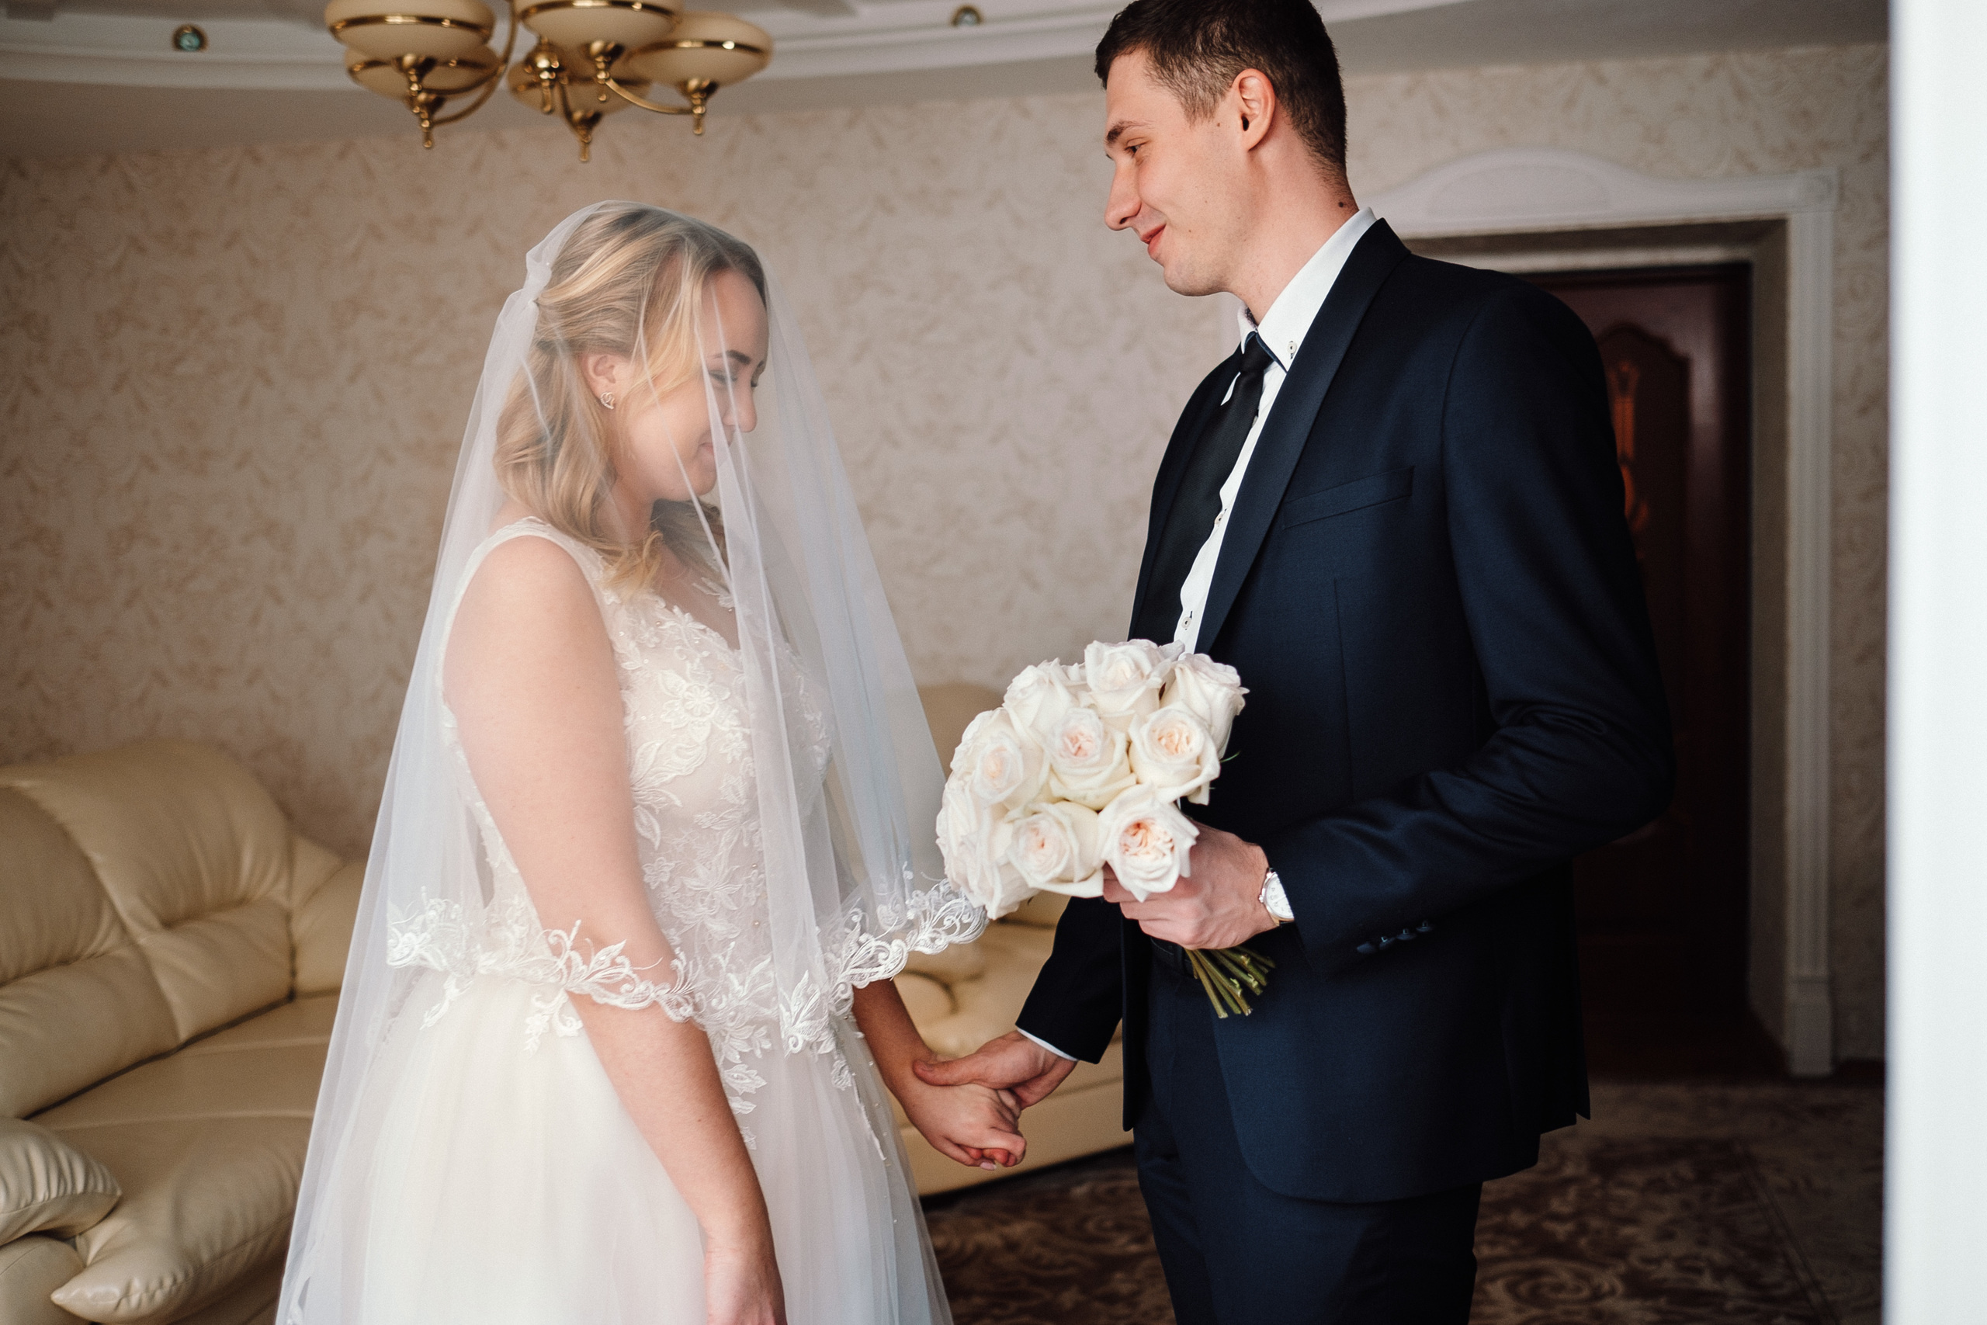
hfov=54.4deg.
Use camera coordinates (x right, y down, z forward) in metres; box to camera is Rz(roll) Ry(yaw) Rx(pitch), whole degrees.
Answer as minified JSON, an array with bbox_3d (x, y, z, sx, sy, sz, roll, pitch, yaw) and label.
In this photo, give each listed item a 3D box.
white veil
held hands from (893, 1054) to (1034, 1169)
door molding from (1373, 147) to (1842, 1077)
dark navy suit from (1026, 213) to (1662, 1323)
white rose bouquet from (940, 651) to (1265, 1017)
[{"bbox_3d":[-0.293,0.178,1.515,0.560,1.050,0.470,0,7,25],"label":"white veil"},{"bbox_3d":[-0.026,0.386,1.649,0.120,0.100,0.100,-2,6,0],"label":"held hands"},{"bbox_3d":[1.254,-0.085,4.517,1.392,2.188,0.080,-2,6,6],"label":"door molding"},{"bbox_3d":[0.310,0.483,1.615,0.450,1.660,0.510,-6,7,-28],"label":"dark navy suit"},{"bbox_3d":[0.101,0.132,1.361,0.225,0.305,0.225,-33,40,3],"label":"white rose bouquet"}]

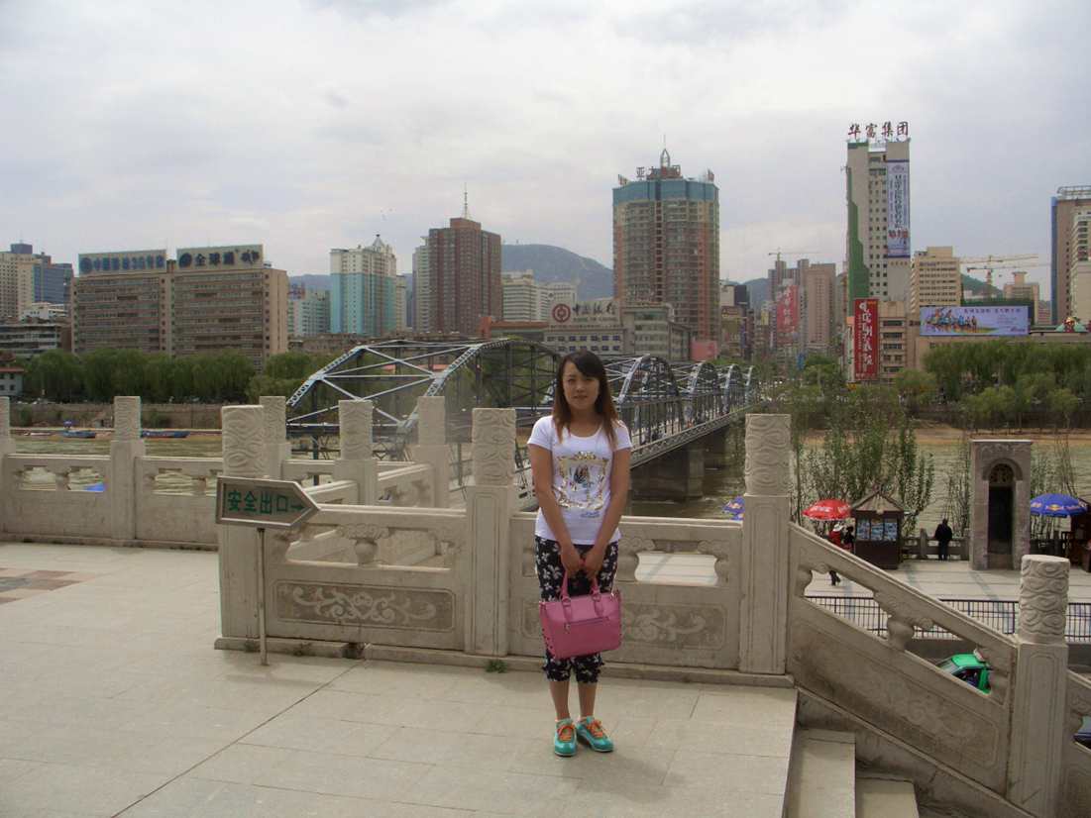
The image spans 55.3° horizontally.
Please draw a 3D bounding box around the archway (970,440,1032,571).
[{"bbox_3d":[17.297,3.678,39.600,2.150,4.850,1.250,0,2,16],"label":"archway"}]

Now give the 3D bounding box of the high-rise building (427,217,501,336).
[{"bbox_3d":[-55.800,-74.530,736.160,35.000,117.000,44.000,1,2,24],"label":"high-rise building"}]

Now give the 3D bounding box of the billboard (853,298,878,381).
[{"bbox_3d":[94.920,-20.539,308.000,7.300,24.300,0.600,0,2,15],"label":"billboard"}]

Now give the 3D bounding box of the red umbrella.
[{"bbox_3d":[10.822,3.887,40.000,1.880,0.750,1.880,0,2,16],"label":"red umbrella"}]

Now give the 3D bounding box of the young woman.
[{"bbox_3d":[0.140,0.560,4.220,0.440,1.610,0.360,0,2,-2],"label":"young woman"}]

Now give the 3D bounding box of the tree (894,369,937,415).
[{"bbox_3d":[95.486,-4.468,268.000,11.000,11.600,10.500,0,2,16],"label":"tree"}]

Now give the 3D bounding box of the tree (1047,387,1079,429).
[{"bbox_3d":[128.300,-0.369,258.000,7.900,10.200,7.600,0,2,0],"label":"tree"}]

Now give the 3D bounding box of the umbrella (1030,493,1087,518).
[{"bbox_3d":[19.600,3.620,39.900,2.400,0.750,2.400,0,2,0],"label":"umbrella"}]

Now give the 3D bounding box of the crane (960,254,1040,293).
[{"bbox_3d":[227.379,-44.804,520.000,44.000,65.400,2.500,0,2,22],"label":"crane"}]

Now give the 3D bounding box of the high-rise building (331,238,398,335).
[{"bbox_3d":[-119.400,-62.624,684.000,35.000,97.500,26.000,0,2,16],"label":"high-rise building"}]

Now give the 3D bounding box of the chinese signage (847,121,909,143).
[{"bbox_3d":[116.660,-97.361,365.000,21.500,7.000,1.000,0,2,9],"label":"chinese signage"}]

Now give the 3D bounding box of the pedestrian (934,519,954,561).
[{"bbox_3d":[15.500,5.070,40.460,0.700,1.610,0.450,0,2,6],"label":"pedestrian"}]

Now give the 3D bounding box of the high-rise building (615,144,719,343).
[{"bbox_3d":[54.625,-63.490,470.000,47.000,108.100,38.000,0,2,11],"label":"high-rise building"}]

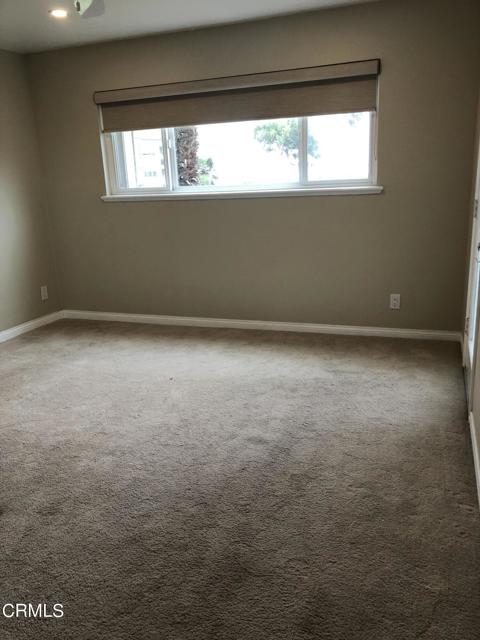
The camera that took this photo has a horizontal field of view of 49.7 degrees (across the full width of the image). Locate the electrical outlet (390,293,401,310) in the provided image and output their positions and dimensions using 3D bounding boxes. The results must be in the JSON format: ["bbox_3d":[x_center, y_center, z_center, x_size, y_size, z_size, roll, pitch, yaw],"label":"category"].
[{"bbox_3d":[1.210,-0.141,4.027,0.071,0.116,0.008,3,17,20],"label":"electrical outlet"}]

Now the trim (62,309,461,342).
[{"bbox_3d":[-0.054,0.035,4.563,3.707,0.081,0.015,3,17,20],"label":"trim"}]

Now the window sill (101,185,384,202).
[{"bbox_3d":[-0.080,-1.027,4.249,2.446,0.057,0.085,3,17,20],"label":"window sill"}]

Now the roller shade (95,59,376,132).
[{"bbox_3d":[-0.106,-1.697,4.016,2.291,0.317,0.100,3,17,20],"label":"roller shade"}]

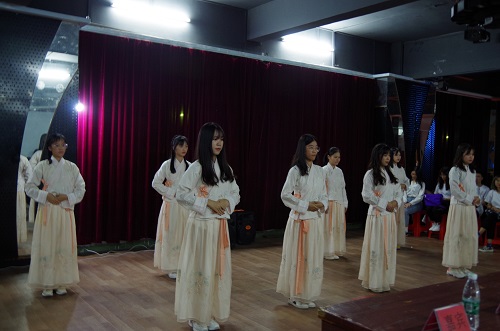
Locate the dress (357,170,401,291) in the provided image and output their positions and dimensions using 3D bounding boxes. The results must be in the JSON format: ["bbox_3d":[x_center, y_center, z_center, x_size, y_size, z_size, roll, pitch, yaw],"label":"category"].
[{"bbox_3d":[1.404,0.673,5.373,0.520,1.302,0.440,1,1,-39],"label":"dress"}]

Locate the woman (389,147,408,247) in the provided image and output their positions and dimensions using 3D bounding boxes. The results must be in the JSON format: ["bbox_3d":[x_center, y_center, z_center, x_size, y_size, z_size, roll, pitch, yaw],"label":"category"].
[{"bbox_3d":[2.414,0.536,8.136,0.460,1.610,0.390,1,0,-34],"label":"woman"}]

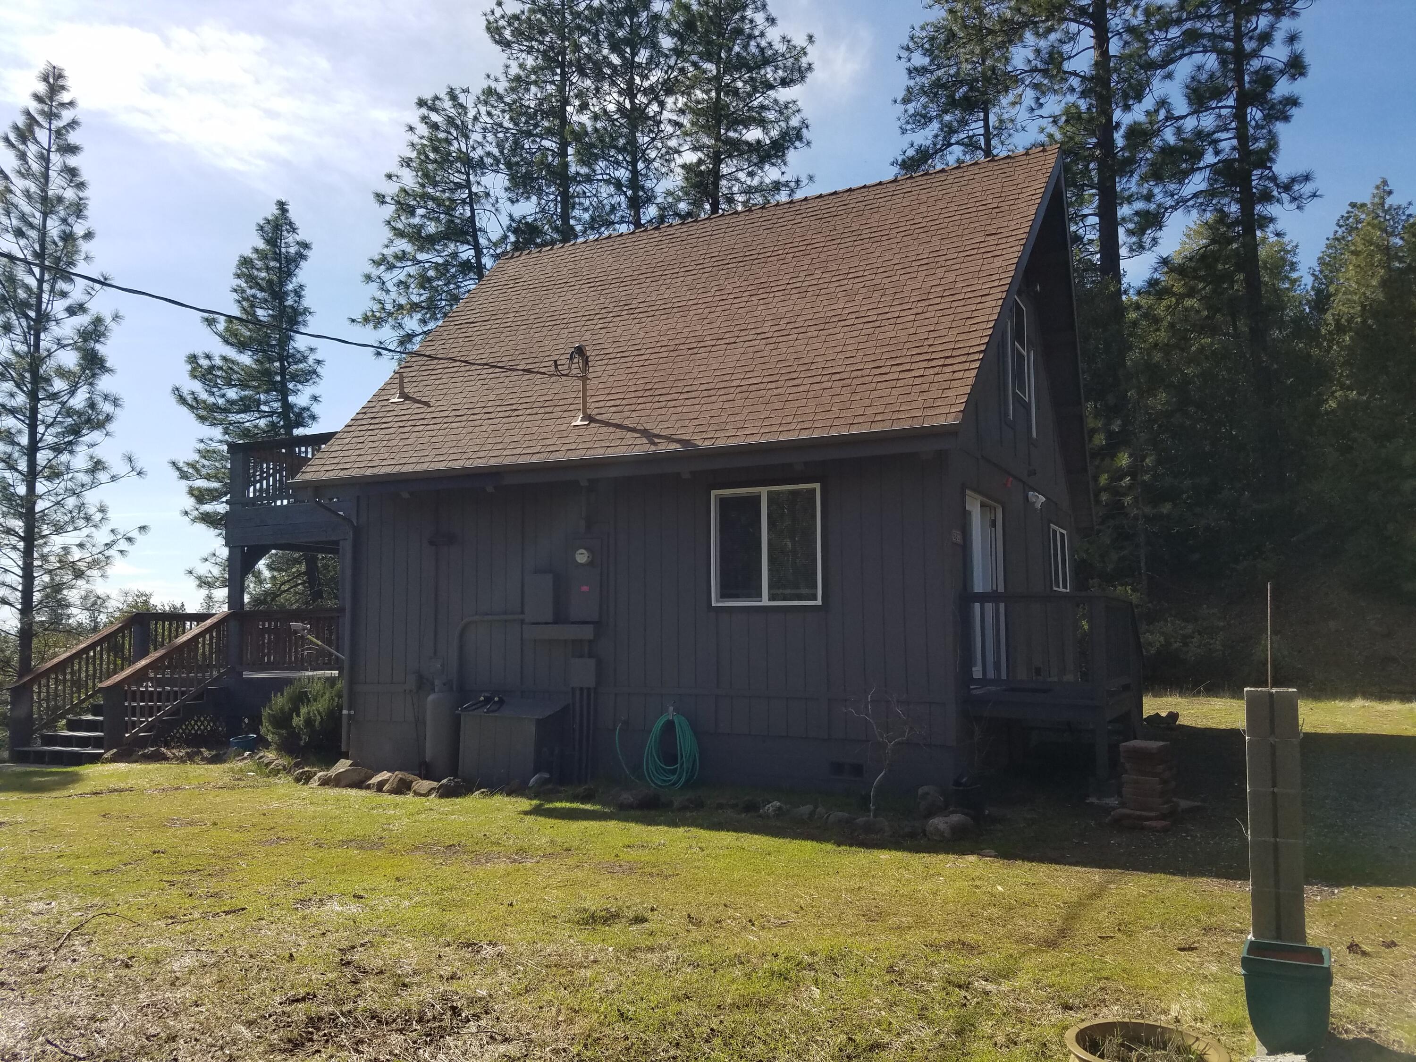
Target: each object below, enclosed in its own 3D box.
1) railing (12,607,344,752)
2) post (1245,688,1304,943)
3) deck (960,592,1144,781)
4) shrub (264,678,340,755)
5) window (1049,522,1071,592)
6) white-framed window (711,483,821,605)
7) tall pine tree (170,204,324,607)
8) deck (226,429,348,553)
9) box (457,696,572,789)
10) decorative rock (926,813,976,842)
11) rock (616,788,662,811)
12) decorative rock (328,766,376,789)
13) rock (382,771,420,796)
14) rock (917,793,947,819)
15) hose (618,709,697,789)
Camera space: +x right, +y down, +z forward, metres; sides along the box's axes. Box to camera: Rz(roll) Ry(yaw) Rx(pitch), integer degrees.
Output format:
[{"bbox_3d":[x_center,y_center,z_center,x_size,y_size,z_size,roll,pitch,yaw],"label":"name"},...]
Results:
[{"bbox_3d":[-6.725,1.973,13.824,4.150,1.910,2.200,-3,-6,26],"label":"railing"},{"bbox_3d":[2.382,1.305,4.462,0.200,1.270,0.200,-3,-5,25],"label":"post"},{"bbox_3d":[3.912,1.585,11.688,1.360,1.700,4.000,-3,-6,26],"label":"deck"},{"bbox_3d":[-5.082,2.329,13.369,1.050,1.000,0.950,-3,-6,26],"label":"shrub"},{"bbox_3d":[5.503,0.440,16.612,0.100,0.980,1.720,-3,-6,26],"label":"window"},{"bbox_3d":[0.570,0.151,10.782,1.210,1.205,0.100,-3,-6,26],"label":"white-framed window"},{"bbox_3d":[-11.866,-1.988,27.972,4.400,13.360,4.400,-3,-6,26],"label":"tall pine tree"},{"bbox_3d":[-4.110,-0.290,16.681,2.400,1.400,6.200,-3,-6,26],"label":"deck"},{"bbox_3d":[-2.129,2.342,11.687,1.150,0.900,0.600,-3,-6,26],"label":"box"},{"bbox_3d":[1.818,2.203,7.980,0.360,0.205,0.290,-2,-5,12],"label":"decorative rock"},{"bbox_3d":[-0.611,2.380,9.492,0.410,0.210,0.300,-3,-6,26],"label":"rock"},{"bbox_3d":[-4.049,2.795,12.116,0.500,0.240,0.360,1,-5,-18],"label":"decorative rock"},{"bbox_3d":[-3.038,2.490,10.579,0.380,0.230,0.300,-3,-6,26],"label":"rock"},{"bbox_3d":[1.883,2.304,8.935,0.240,0.190,0.220,-2,-5,12],"label":"rock"},{"bbox_3d":[-0.537,2.274,11.145,0.970,0.810,0.180,-3,-6,26],"label":"hose"}]

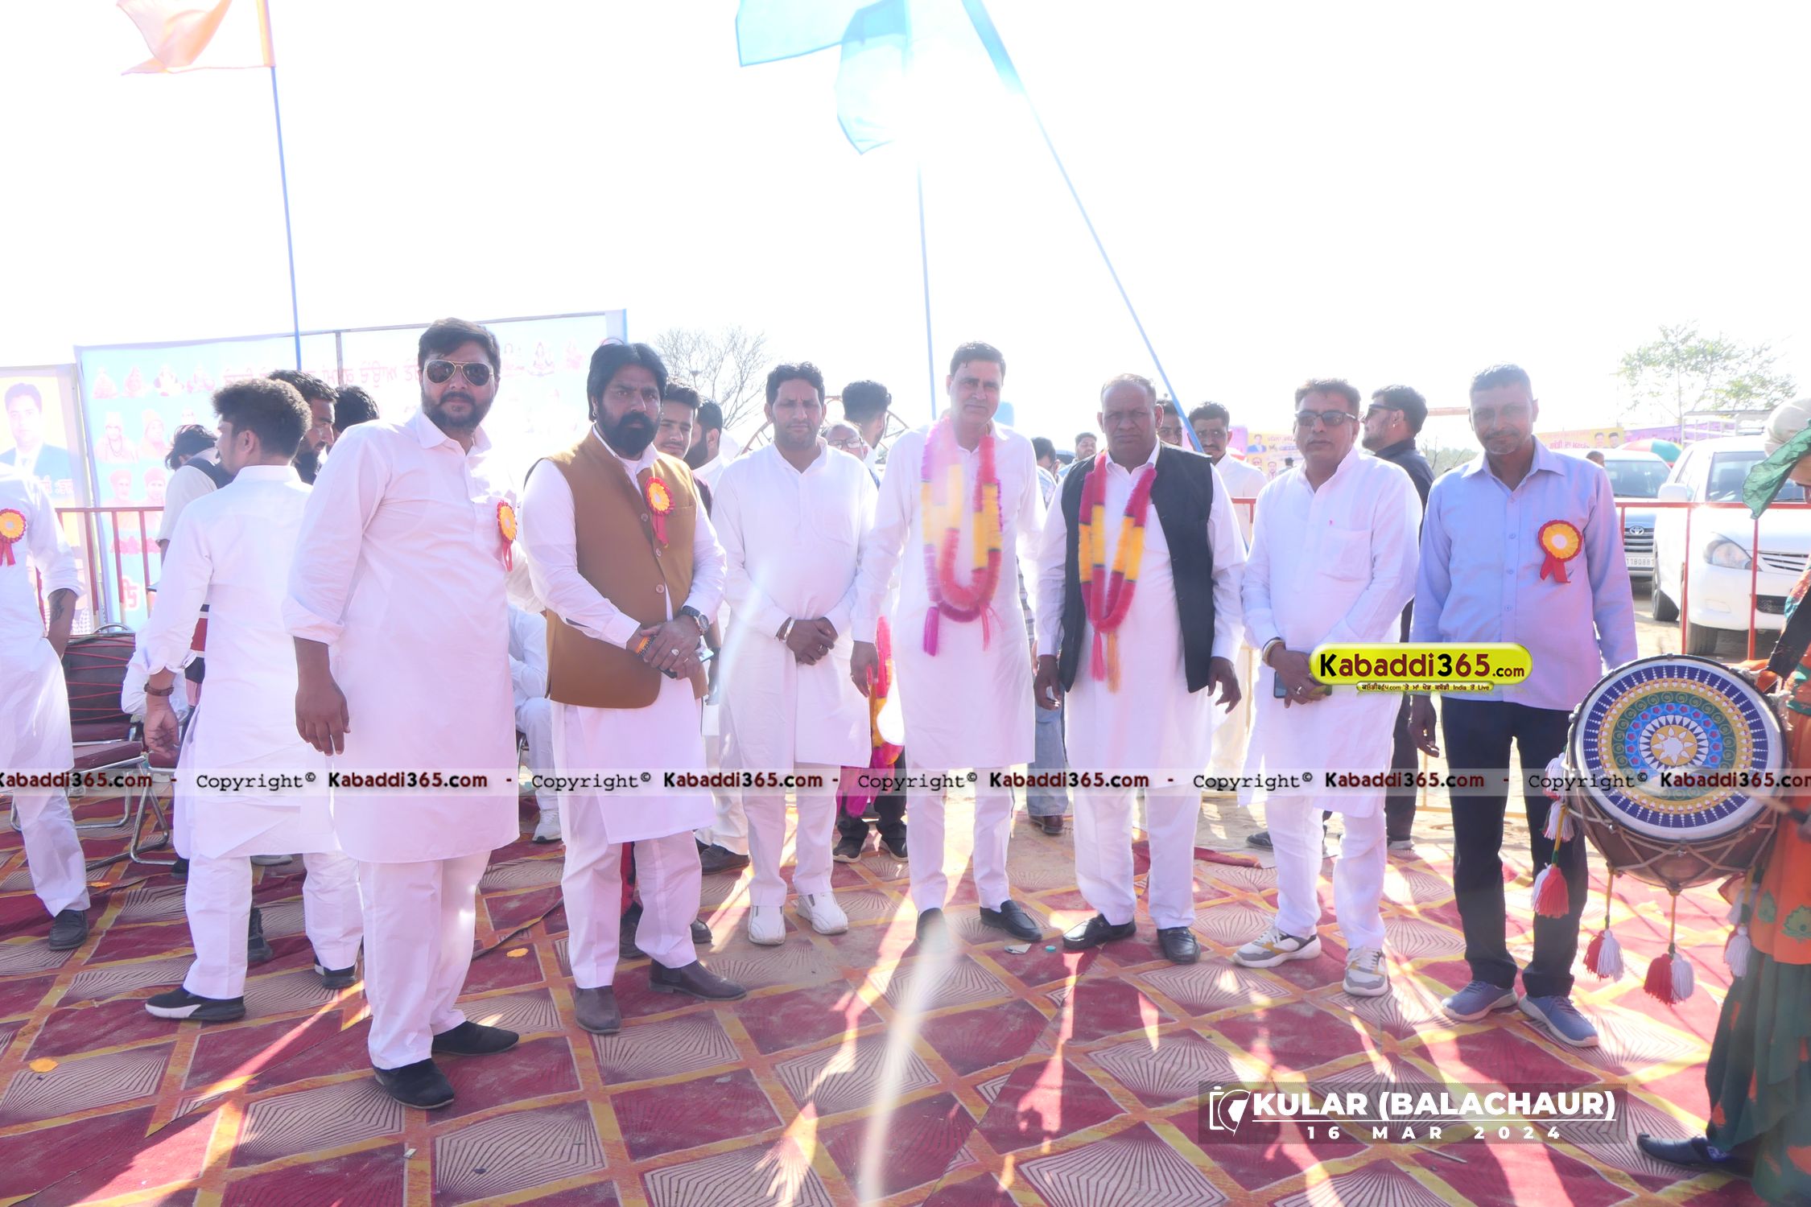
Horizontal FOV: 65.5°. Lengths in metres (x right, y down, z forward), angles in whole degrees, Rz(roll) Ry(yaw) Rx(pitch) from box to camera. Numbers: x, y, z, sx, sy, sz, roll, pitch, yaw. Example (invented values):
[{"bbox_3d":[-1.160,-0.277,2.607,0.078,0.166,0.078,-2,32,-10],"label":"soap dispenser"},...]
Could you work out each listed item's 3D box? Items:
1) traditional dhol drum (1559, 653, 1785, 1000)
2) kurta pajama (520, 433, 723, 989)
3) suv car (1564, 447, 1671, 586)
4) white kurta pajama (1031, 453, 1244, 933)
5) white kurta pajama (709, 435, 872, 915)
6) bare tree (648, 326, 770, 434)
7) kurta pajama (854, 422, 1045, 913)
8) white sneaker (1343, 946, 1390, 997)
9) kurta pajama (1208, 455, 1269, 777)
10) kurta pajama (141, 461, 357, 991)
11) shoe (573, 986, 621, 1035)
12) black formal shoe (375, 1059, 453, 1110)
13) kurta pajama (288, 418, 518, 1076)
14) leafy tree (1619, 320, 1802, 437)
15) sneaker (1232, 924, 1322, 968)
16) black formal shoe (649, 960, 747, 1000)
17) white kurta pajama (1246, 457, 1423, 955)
[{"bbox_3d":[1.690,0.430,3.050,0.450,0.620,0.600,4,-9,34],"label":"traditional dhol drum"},{"bbox_3d":[-0.754,0.302,3.745,0.560,1.505,0.400,-4,7,-36],"label":"kurta pajama"},{"bbox_3d":[9.070,-1.095,18.045,1.800,1.800,4.600,2,6,20],"label":"suv car"},{"bbox_3d":[0.698,0.270,4.173,0.650,1.454,0.390,2,6,16],"label":"white kurta pajama"},{"bbox_3d":[-0.346,0.243,4.386,0.520,1.473,0.360,-2,6,-13],"label":"white kurta pajama"},{"bbox_3d":[-6.485,-6.322,48.000,4.700,6.260,4.700,0,5,0],"label":"bare tree"},{"bbox_3d":[0.133,0.216,4.353,0.600,1.541,0.340,-1,6,-12],"label":"kurta pajama"},{"bbox_3d":[1.312,1.004,3.995,0.108,0.115,0.285,1,6,15],"label":"white sneaker"},{"bbox_3d":[1.442,0.009,6.600,0.540,1.460,0.340,1,6,13],"label":"kurta pajama"},{"bbox_3d":[-1.738,0.346,3.764,0.420,1.419,0.510,5,8,40],"label":"kurta pajama"},{"bbox_3d":[-0.817,1.028,3.725,0.105,0.120,0.285,-1,6,-14],"label":"shoe"},{"bbox_3d":[-1.157,1.074,3.306,0.105,0.108,0.280,-5,7,-42],"label":"black formal shoe"},{"bbox_3d":[-1.185,0.325,3.317,0.420,1.551,0.580,4,7,34],"label":"kurta pajama"},{"bbox_3d":[22.762,-5.208,40.000,5.100,5.580,5.100,0,5,0],"label":"leafy tree"},{"bbox_3d":[1.111,0.985,4.194,0.290,0.115,0.106,-3,6,-28],"label":"sneaker"},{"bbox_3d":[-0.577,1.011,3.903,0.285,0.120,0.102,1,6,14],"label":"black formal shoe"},{"bbox_3d":[1.216,0.294,4.015,0.540,1.458,0.390,3,7,29],"label":"white kurta pajama"}]

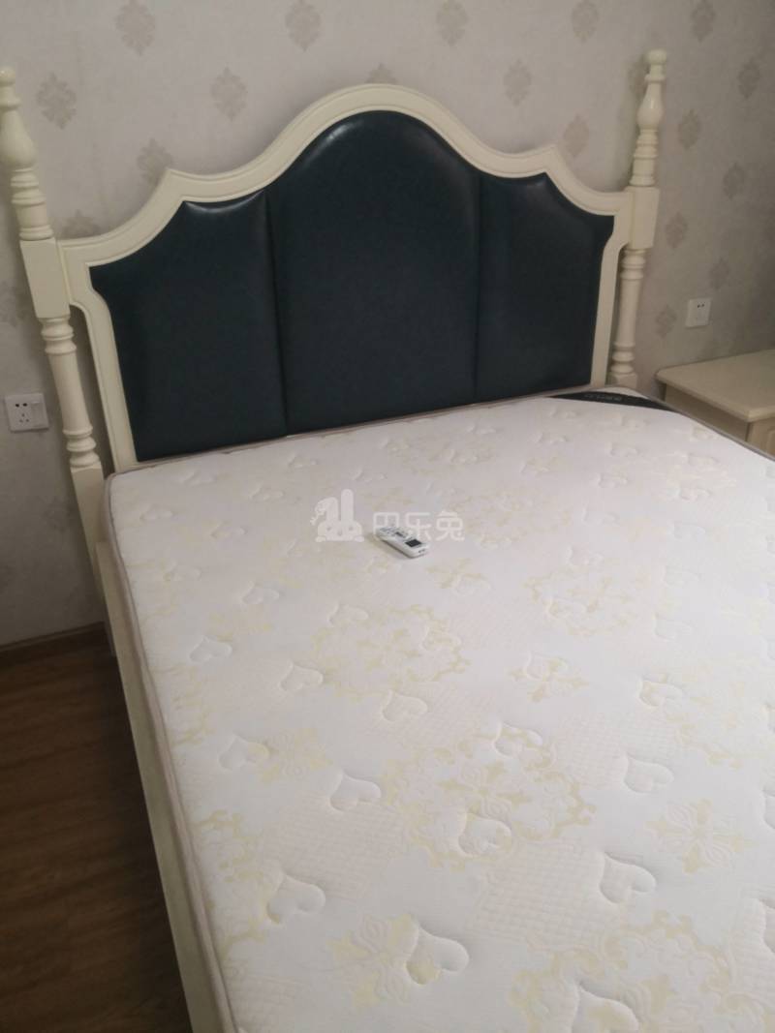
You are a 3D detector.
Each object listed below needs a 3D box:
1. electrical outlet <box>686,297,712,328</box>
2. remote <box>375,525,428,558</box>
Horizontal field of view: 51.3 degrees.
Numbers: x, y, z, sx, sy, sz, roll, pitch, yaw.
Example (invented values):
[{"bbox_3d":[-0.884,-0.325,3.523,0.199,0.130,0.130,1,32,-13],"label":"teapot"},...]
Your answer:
[{"bbox_3d":[0.964,-0.631,2.494,0.086,0.086,0.012,-12,29,-18],"label":"electrical outlet"},{"bbox_3d":[0.030,0.050,1.615,0.046,0.018,0.118,-21,33,-32],"label":"remote"}]

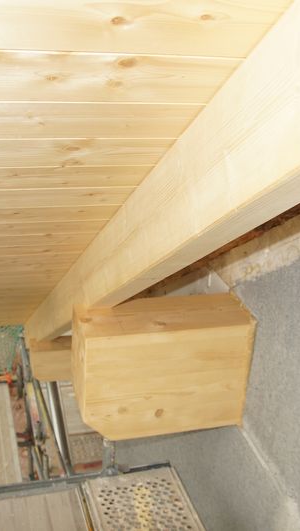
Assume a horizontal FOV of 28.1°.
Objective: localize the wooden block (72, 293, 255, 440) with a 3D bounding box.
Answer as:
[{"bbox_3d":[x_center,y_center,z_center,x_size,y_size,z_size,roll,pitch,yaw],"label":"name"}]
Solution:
[{"bbox_3d":[0.027,0.301,1.797,0.489,0.352,0.201,-3,25,-17],"label":"wooden block"}]

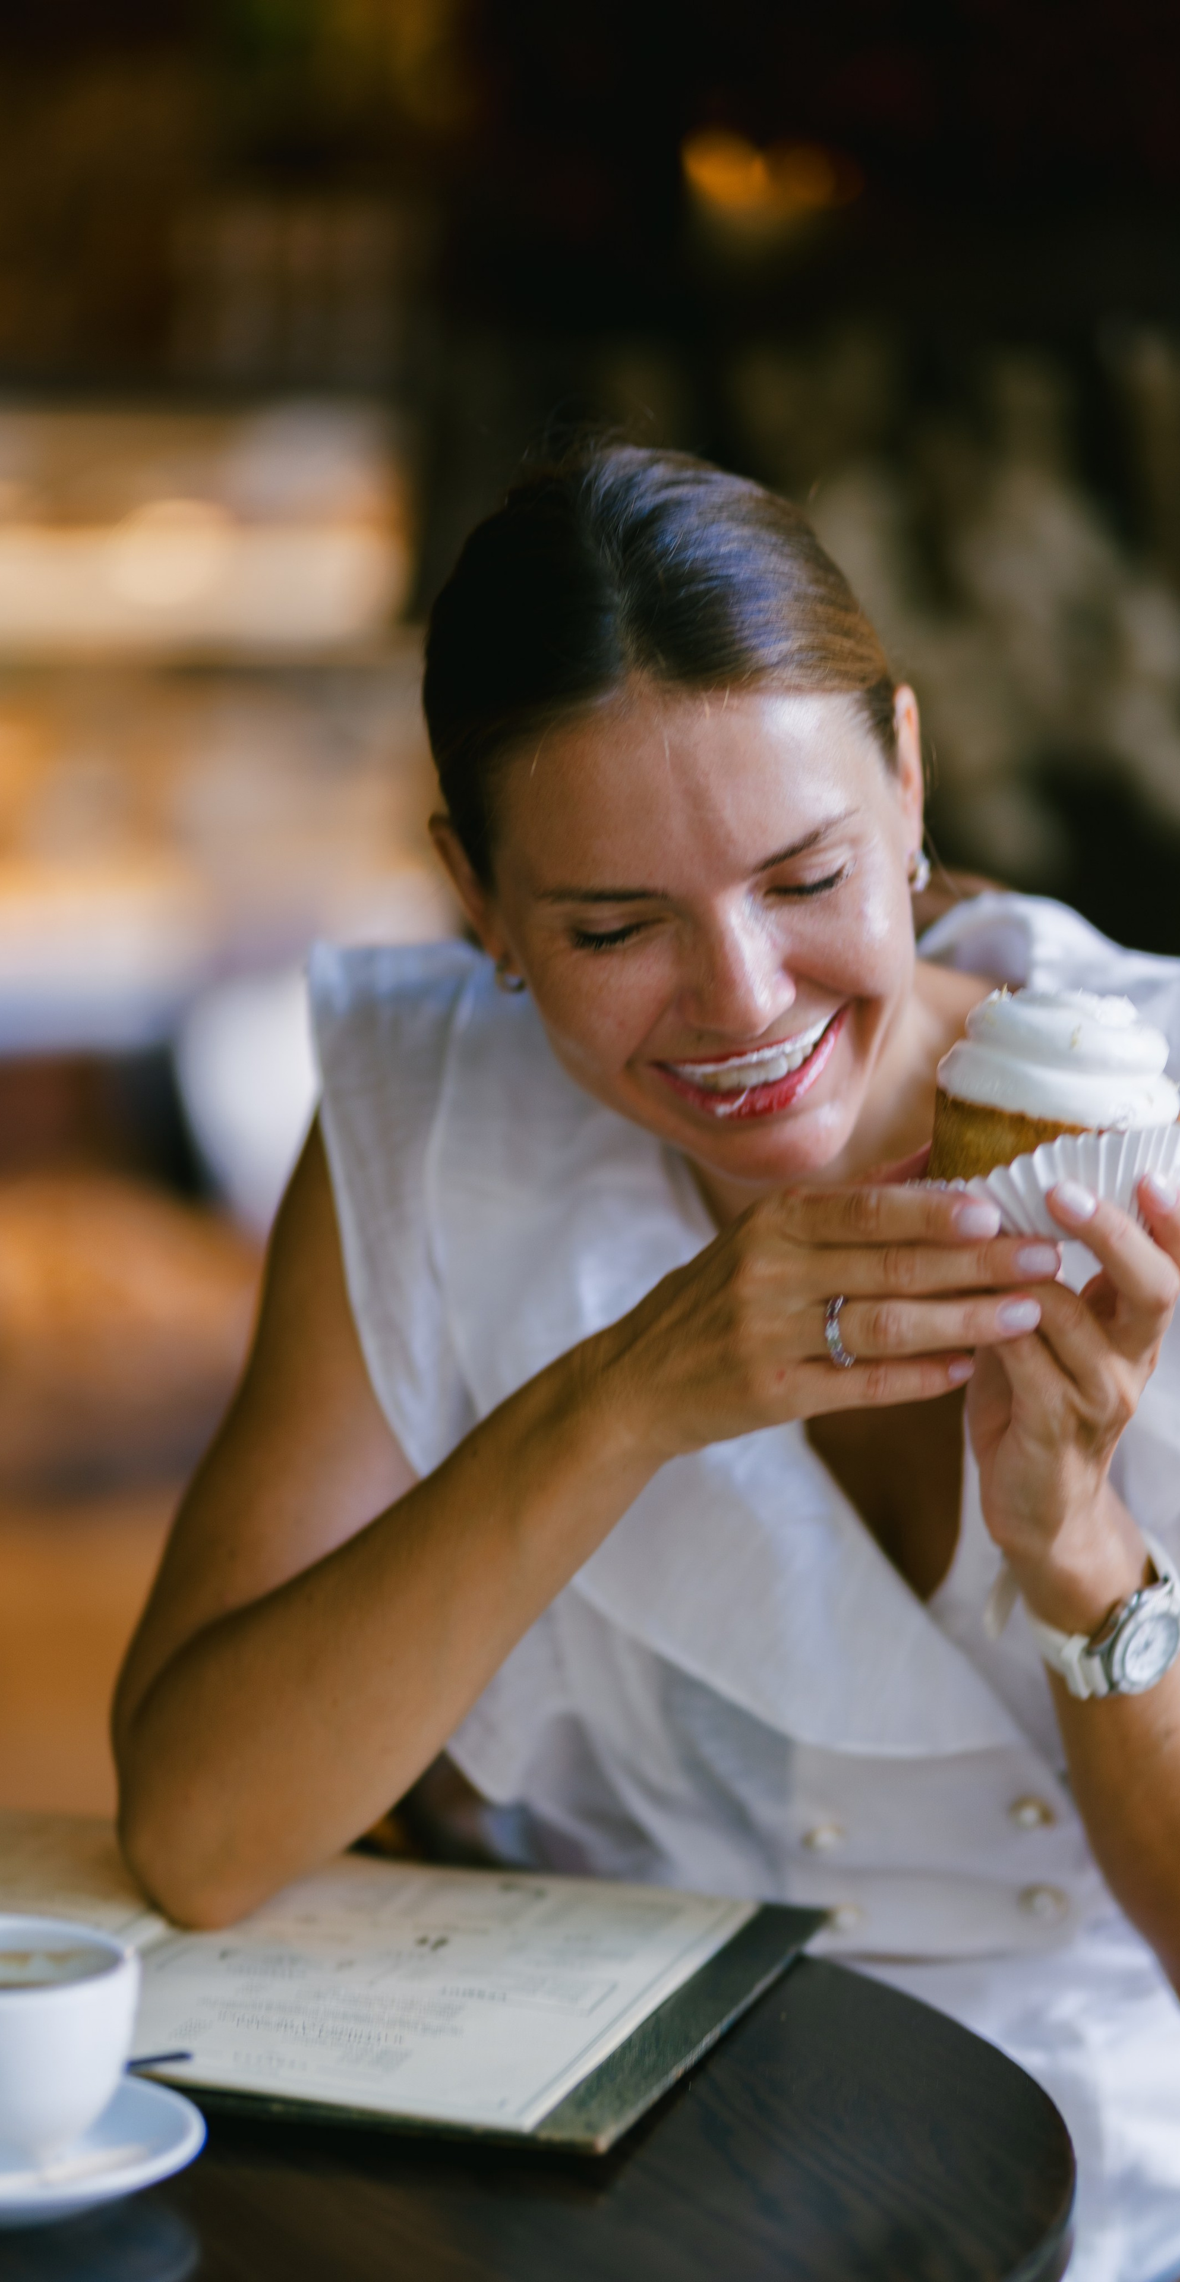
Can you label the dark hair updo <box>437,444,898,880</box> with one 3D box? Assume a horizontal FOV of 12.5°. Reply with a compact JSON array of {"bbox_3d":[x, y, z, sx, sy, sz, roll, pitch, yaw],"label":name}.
[{"bbox_3d":[0.023,-0.140,1.803,0.158,0.190,0.215,-14,26,-10],"label":"dark hair updo"}]

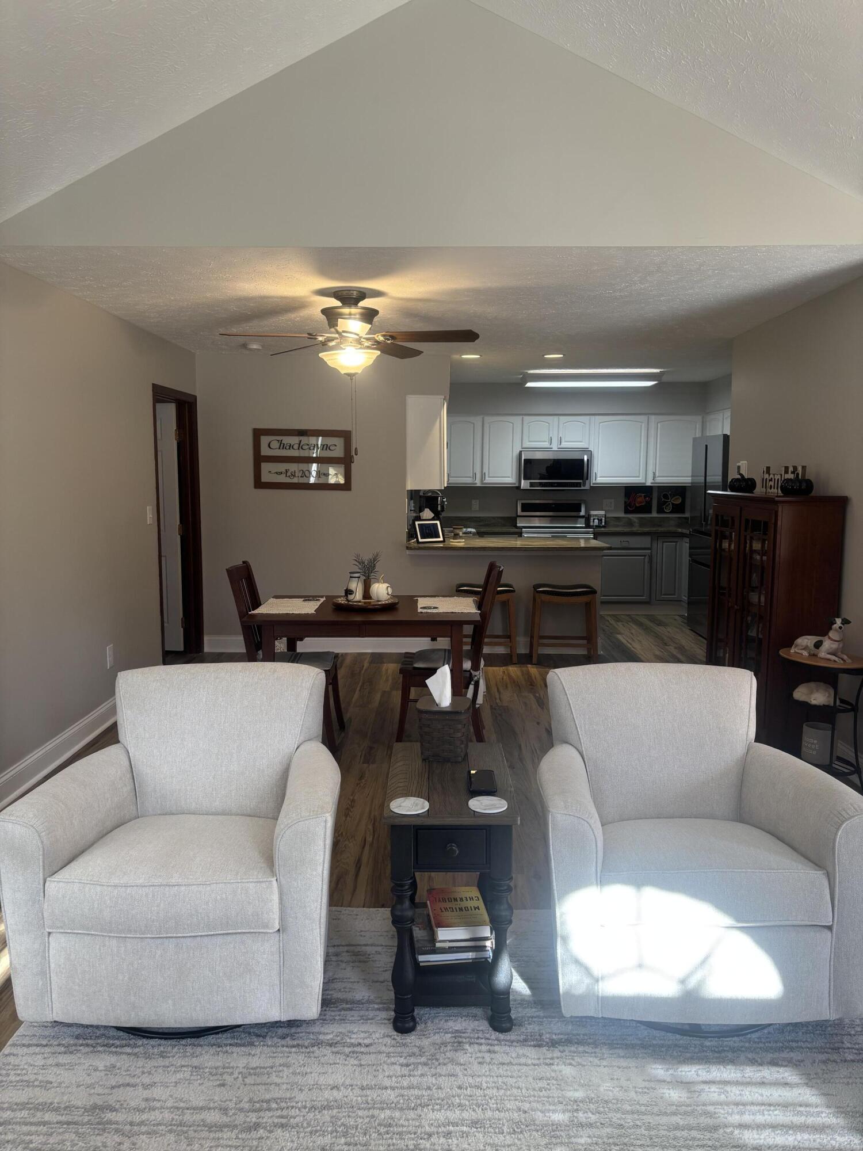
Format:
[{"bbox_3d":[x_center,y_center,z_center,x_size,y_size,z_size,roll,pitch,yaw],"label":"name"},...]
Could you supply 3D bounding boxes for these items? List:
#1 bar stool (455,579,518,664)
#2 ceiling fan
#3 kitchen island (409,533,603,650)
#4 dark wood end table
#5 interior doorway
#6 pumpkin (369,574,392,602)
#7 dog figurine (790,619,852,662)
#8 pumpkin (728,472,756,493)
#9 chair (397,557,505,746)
[{"bbox_3d":[0.434,0.367,6.877,0.490,0.625,0.320,0,7,1],"label":"bar stool"},{"bbox_3d":[-0.429,-1.285,4.515,1.330,0.420,1.300,0,7,1],"label":"ceiling fan"},{"bbox_3d":[0.629,0.178,7.334,1.630,0.920,1.000,0,7,1],"label":"kitchen island"},{"bbox_3d":[0.052,0.886,2.551,0.350,0.610,0.610,0,7,1],"label":"dark wood end table"},{"bbox_3d":[-1.952,-0.337,6.547,0.150,2.100,1.060,0,7,1],"label":"interior doorway"},{"bbox_3d":[-0.282,0.073,4.838,0.130,0.148,0.130,0,7,1],"label":"pumpkin"},{"bbox_3d":[1.857,0.291,4.114,0.130,0.205,0.285,-6,9,-42],"label":"dog figurine"},{"bbox_3d":[1.877,-0.559,5.222,0.163,0.118,0.163,0,7,1],"label":"pumpkin"},{"bbox_3d":[0.092,0.437,4.785,0.575,1.010,0.450,0,7,1],"label":"chair"}]

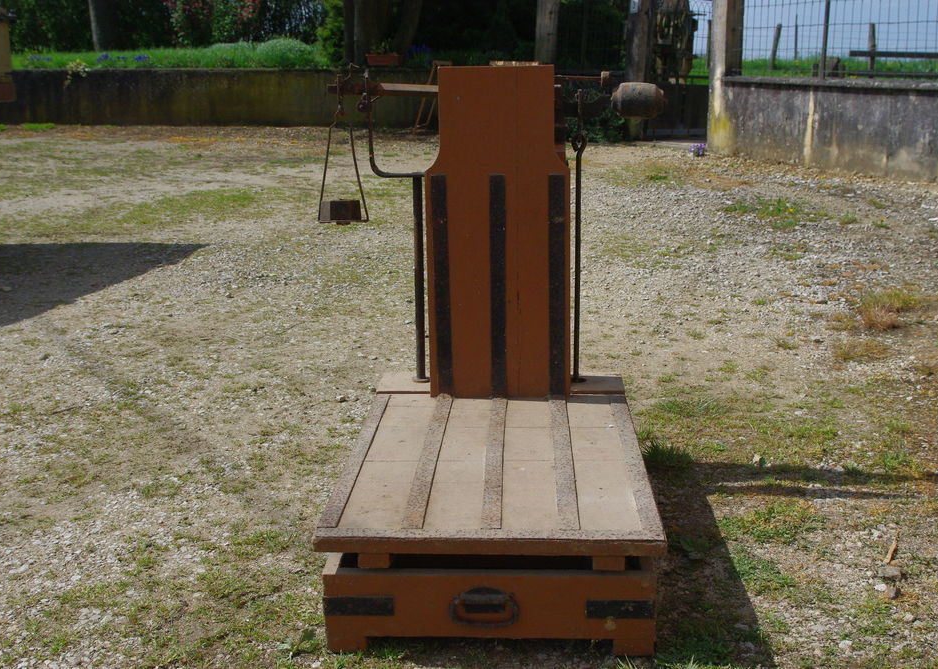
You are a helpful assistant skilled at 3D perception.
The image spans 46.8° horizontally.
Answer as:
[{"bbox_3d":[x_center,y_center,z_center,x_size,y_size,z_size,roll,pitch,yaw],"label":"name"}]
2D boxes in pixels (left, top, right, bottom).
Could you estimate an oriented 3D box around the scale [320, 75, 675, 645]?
[{"bbox_3d":[0.032,-0.035,2.390,0.886,1.076,1.011,0,15,3],"label":"scale"}]

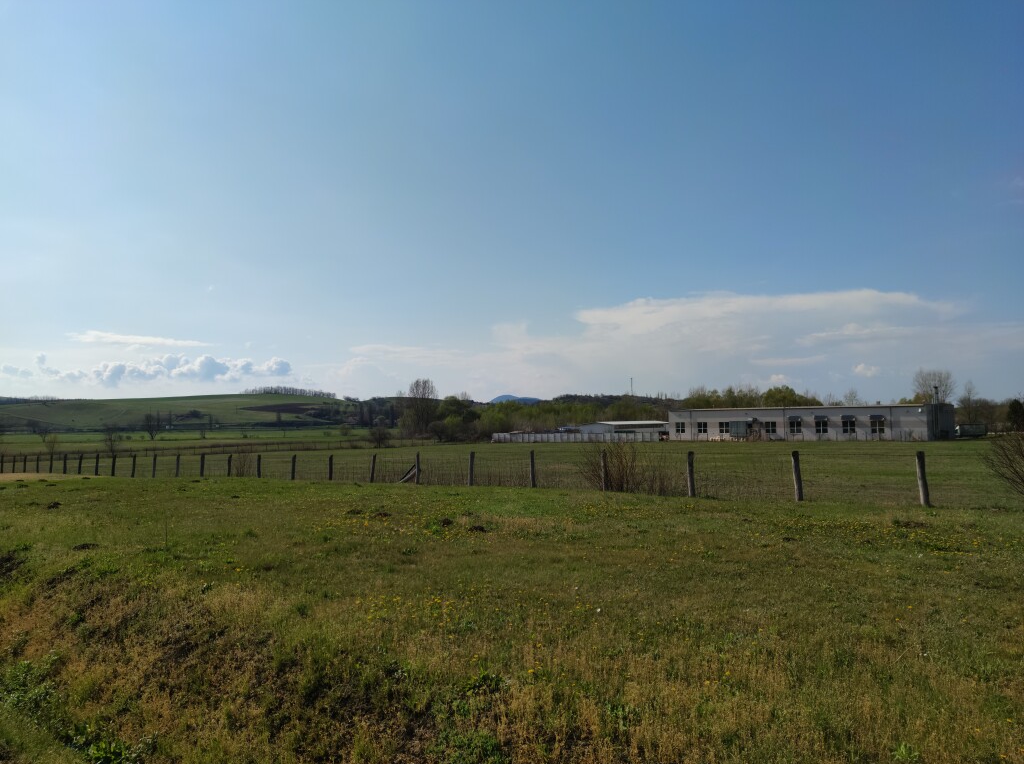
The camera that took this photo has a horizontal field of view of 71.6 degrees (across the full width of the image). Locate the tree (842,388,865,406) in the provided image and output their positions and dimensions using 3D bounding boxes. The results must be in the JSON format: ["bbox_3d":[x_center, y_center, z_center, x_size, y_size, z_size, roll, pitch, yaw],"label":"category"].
[{"bbox_3d":[79.363,7.146,165.000,5.113,11.271,5.113,-2,-4,26],"label":"tree"}]

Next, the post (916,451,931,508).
[{"bbox_3d":[9.902,2.354,17.100,0.165,1.400,0.165,-8,-5,29],"label":"post"}]

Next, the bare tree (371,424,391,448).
[{"bbox_3d":[-23.151,9.639,125.000,3.521,4.137,3.521,1,-4,-10],"label":"bare tree"}]

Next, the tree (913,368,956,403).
[{"bbox_3d":[92.236,4.585,155.000,9.606,15.063,9.606,-2,-5,31],"label":"tree"}]

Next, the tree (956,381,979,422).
[{"bbox_3d":[96.444,5.704,150.000,5.070,12.042,5.070,-3,-5,33],"label":"tree"}]

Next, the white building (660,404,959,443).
[{"bbox_3d":[43.758,6.108,104.950,34.142,4.800,21.500,-3,-5,39],"label":"white building"}]

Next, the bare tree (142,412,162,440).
[{"bbox_3d":[-137.091,16.922,270.000,6.845,10.648,6.845,2,-5,-27],"label":"bare tree"}]

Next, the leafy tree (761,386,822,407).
[{"bbox_3d":[59.049,6.285,150.000,13.099,10.669,11.134,-2,-4,21],"label":"leafy tree"}]

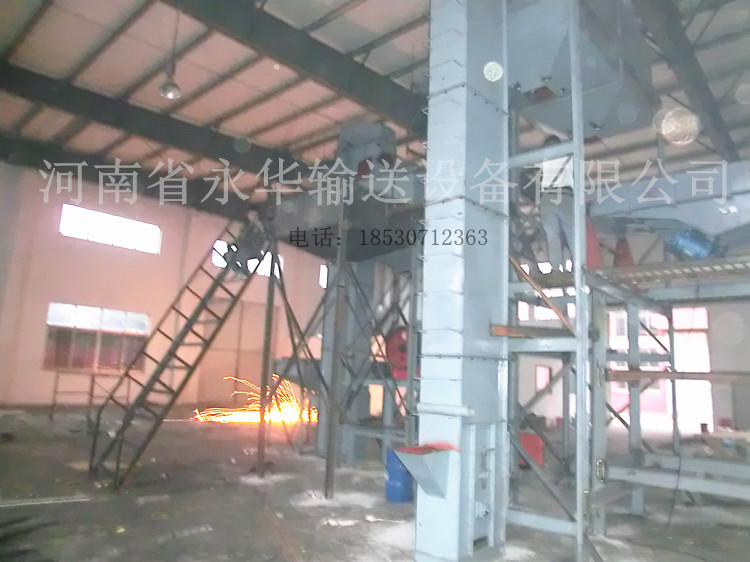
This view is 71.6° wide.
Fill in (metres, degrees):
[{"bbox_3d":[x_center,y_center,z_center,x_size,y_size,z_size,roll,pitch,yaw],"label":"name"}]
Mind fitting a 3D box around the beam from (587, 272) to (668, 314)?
[{"bbox_3d":[3.430,0.212,6.969,0.086,0.146,3.543,-6,-12,42],"label":"beam"}]

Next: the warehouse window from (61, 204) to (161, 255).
[{"bbox_3d":[-9.265,-1.781,18.341,0.142,1.006,3.293,-6,-12,42],"label":"warehouse window"}]

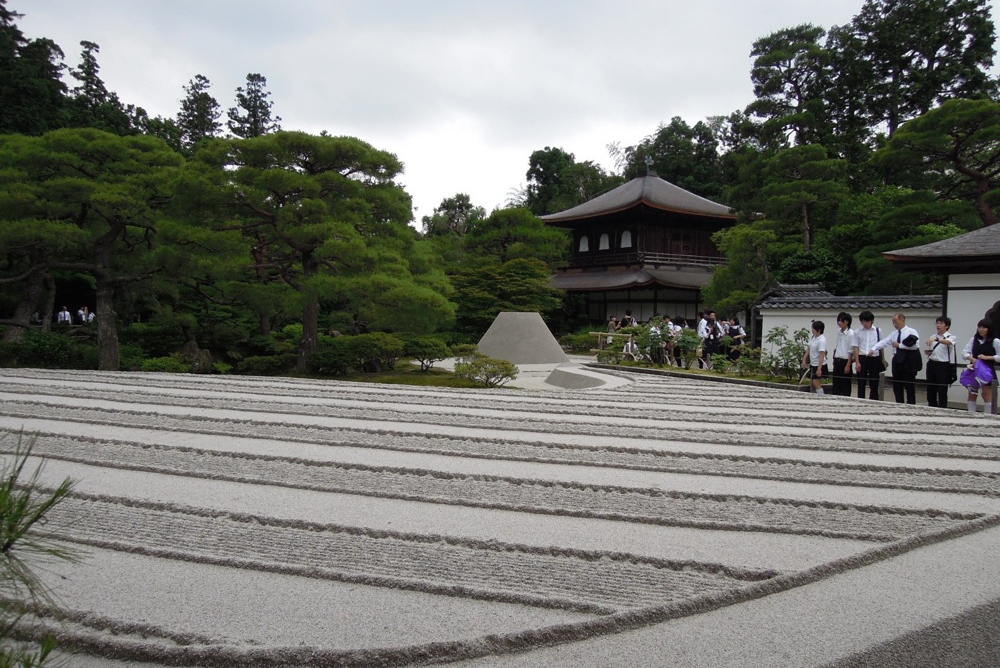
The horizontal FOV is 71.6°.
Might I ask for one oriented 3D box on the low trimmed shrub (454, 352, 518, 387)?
[{"bbox_3d":[-0.278,0.732,14.300,1.280,0.720,1.188,1,2,-1],"label":"low trimmed shrub"}]

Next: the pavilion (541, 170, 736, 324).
[{"bbox_3d":[8.371,-4.497,39.880,9.300,9.889,9.500,0,2,-31],"label":"pavilion"}]

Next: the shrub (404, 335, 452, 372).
[{"bbox_3d":[-1.805,0.486,17.500,1.175,0.869,1.151,1,2,-6],"label":"shrub"}]

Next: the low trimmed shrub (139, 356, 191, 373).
[{"bbox_3d":[-7.697,0.727,16.000,1.164,0.448,1.020,0,2,-26],"label":"low trimmed shrub"}]

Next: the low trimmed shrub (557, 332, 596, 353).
[{"bbox_3d":[3.123,0.327,28.300,1.584,0.831,1.469,1,2,6],"label":"low trimmed shrub"}]

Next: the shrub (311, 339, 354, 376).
[{"bbox_3d":[-3.867,0.546,16.100,0.946,0.811,0.927,1,2,-13],"label":"shrub"}]

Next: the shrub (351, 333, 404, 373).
[{"bbox_3d":[-3.039,0.471,17.200,1.299,0.939,1.273,1,2,-10],"label":"shrub"}]

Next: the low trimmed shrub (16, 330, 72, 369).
[{"bbox_3d":[-11.218,0.417,17.000,1.427,0.928,1.324,0,2,-33],"label":"low trimmed shrub"}]

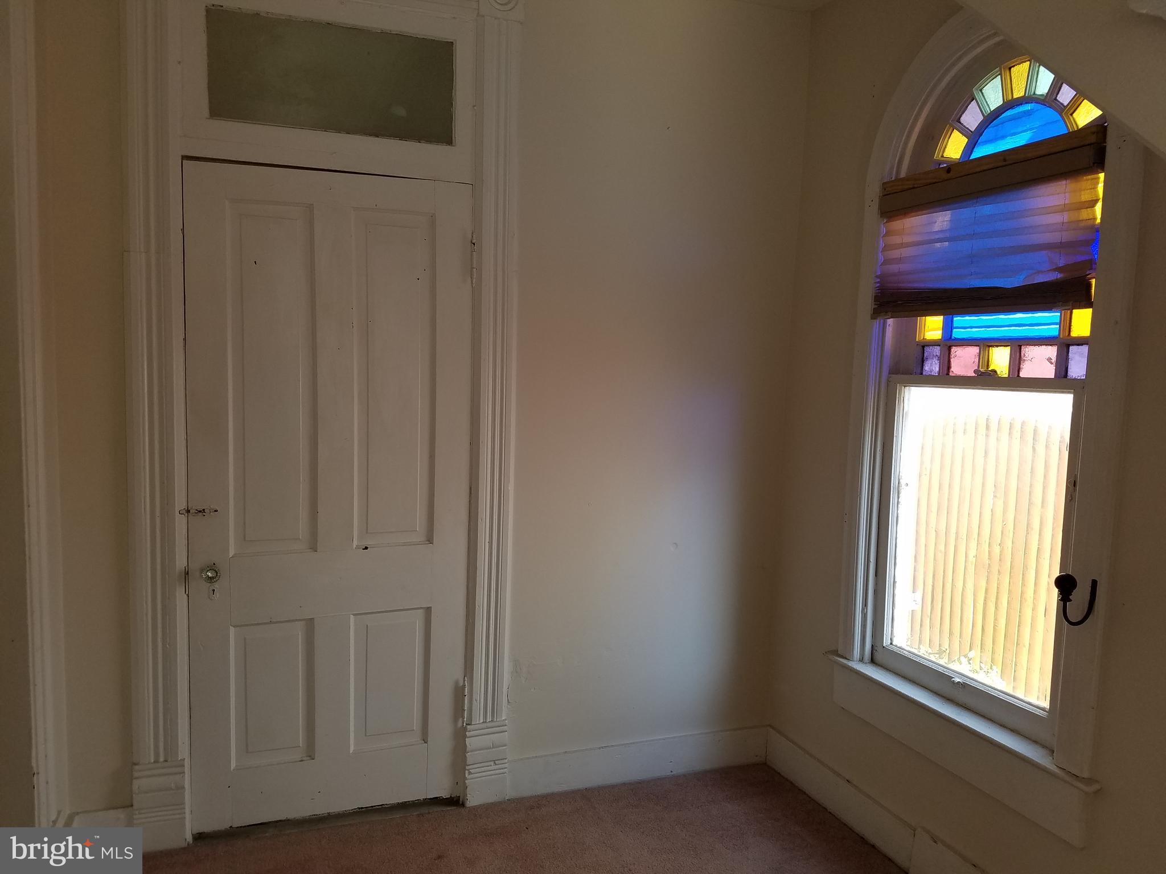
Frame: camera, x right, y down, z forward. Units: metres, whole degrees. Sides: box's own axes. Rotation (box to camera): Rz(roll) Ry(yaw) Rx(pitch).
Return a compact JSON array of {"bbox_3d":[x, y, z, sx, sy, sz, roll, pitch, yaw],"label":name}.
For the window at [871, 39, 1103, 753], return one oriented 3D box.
[{"bbox_3d":[1.136,-0.152,2.539,0.122,1.898,0.821,0,5,-20],"label":"window"}]

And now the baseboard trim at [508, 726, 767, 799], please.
[{"bbox_3d":[0.228,1.216,3.294,1.054,0.150,0.023,0,5,-20],"label":"baseboard trim"}]

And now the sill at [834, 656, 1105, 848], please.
[{"bbox_3d":[1.063,0.876,2.587,0.101,0.181,1.080,0,5,-20],"label":"sill"}]

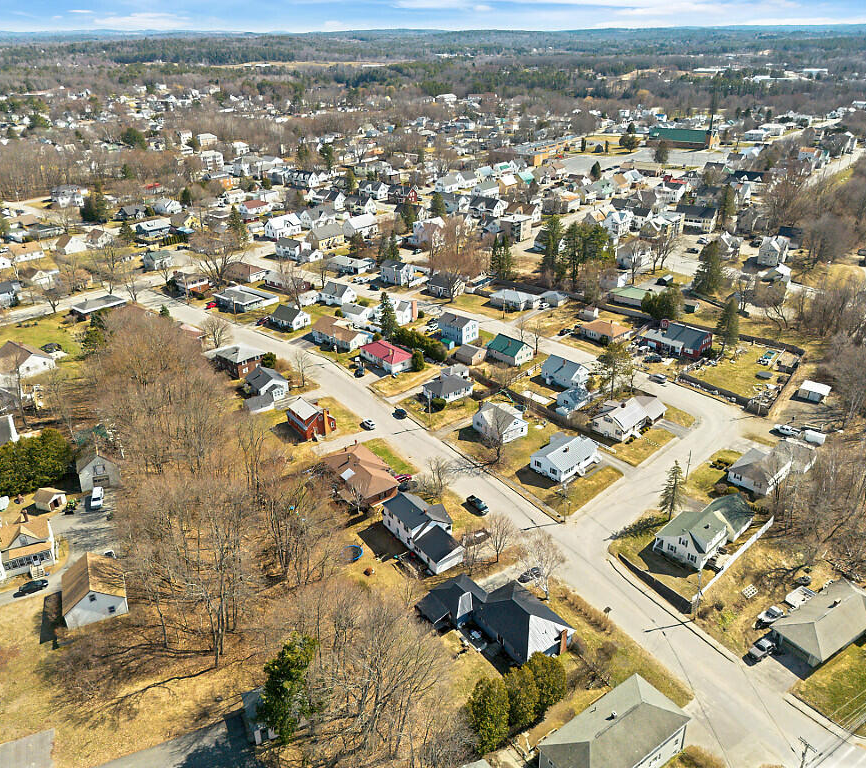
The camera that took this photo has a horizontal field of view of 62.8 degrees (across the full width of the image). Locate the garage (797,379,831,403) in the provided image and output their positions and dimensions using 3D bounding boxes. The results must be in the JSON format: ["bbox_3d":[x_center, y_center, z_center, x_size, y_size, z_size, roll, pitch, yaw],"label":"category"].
[{"bbox_3d":[102.190,2.200,189.890,6.700,2.800,6.300,21,33,35],"label":"garage"}]

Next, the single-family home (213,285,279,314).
[{"bbox_3d":[-67.670,-30.710,255.200,18.000,3.500,13.700,19,32,33],"label":"single-family home"}]

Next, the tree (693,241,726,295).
[{"bbox_3d":[103.000,-43.450,262.490,9.000,19.800,9.000,0,26,0],"label":"tree"}]

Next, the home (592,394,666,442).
[{"bbox_3d":[48.790,7.090,176.130,11.000,6.300,19.200,24,35,39],"label":"home"}]

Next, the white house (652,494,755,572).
[{"bbox_3d":[52.840,26.120,136.900,11.000,7.200,22.300,23,34,38],"label":"white house"}]

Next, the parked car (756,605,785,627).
[{"bbox_3d":[58.480,39.990,123.110,4.400,1.550,1.820,-16,30,-28],"label":"parked car"}]

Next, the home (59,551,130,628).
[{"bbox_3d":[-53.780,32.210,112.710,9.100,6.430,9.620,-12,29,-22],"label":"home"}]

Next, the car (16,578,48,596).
[{"bbox_3d":[-65.800,33.330,116.110,4.650,1.500,1.830,-12,29,-22],"label":"car"}]

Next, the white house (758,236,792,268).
[{"bbox_3d":[143.560,-56.110,299.720,10.300,9.300,14.000,12,29,22],"label":"white house"}]

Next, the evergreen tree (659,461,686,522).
[{"bbox_3d":[47.390,21.080,139.850,4.800,13.600,4.800,0,26,0],"label":"evergreen tree"}]

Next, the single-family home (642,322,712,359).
[{"bbox_3d":[75.270,-13.870,219.030,17.700,5.600,9.700,17,31,31],"label":"single-family home"}]

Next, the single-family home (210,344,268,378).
[{"bbox_3d":[-58.920,-8.020,217.240,12.320,7.470,10.300,21,34,37],"label":"single-family home"}]

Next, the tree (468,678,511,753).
[{"bbox_3d":[7.770,46.340,99.520,5.760,12.420,5.760,-1,26,0],"label":"tree"}]

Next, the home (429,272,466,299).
[{"bbox_3d":[5.280,-37.510,266.060,12.400,6.000,9.700,19,32,33],"label":"home"}]

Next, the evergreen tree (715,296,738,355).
[{"bbox_3d":[88.200,-16.660,209.720,6.680,18.710,6.680,0,26,0],"label":"evergreen tree"}]

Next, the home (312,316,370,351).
[{"bbox_3d":[-29.060,-16.010,224.020,17.460,5.650,9.190,22,34,37],"label":"home"}]

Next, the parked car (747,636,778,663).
[{"bbox_3d":[53.680,43.520,115.930,4.600,1.700,1.880,-15,30,-27],"label":"parked car"}]

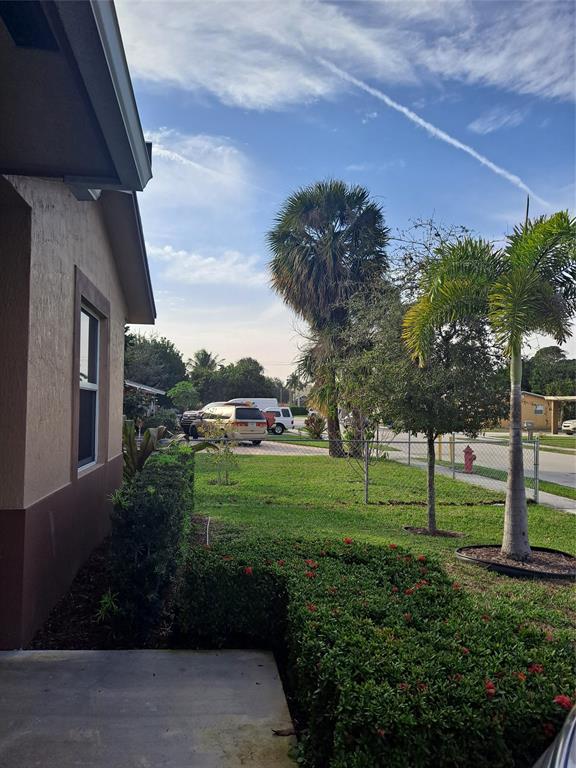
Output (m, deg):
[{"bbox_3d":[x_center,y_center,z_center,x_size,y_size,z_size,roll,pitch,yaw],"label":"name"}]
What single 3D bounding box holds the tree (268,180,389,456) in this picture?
[{"bbox_3d":[1.453,-2.332,19.900,4.200,9.900,4.200,0,-2,0],"label":"tree"}]

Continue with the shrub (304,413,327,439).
[{"bbox_3d":[1.512,2.282,30.500,1.200,1.420,1.200,0,-2,0],"label":"shrub"}]

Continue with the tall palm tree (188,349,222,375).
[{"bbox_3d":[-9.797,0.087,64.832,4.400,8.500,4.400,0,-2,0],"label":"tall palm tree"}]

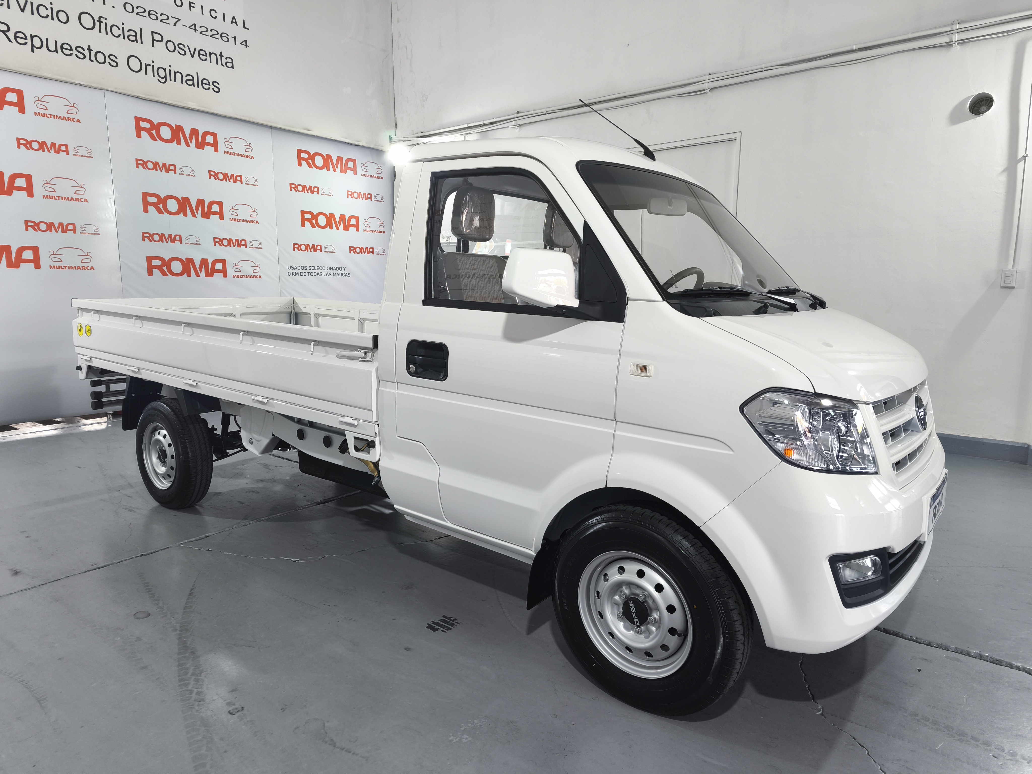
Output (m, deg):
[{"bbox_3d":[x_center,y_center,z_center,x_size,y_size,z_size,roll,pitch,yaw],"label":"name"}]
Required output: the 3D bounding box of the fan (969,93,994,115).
[{"bbox_3d":[3.442,-2.096,5.075,0.165,0.165,0.100,7,11,39],"label":"fan"}]

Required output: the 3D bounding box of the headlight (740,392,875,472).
[{"bbox_3d":[0.785,0.124,1.831,0.290,0.240,0.330,7,11,37],"label":"headlight"}]

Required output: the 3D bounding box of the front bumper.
[{"bbox_3d":[1.187,0.383,2.370,0.490,0.570,1.620,7,11,37],"label":"front bumper"}]

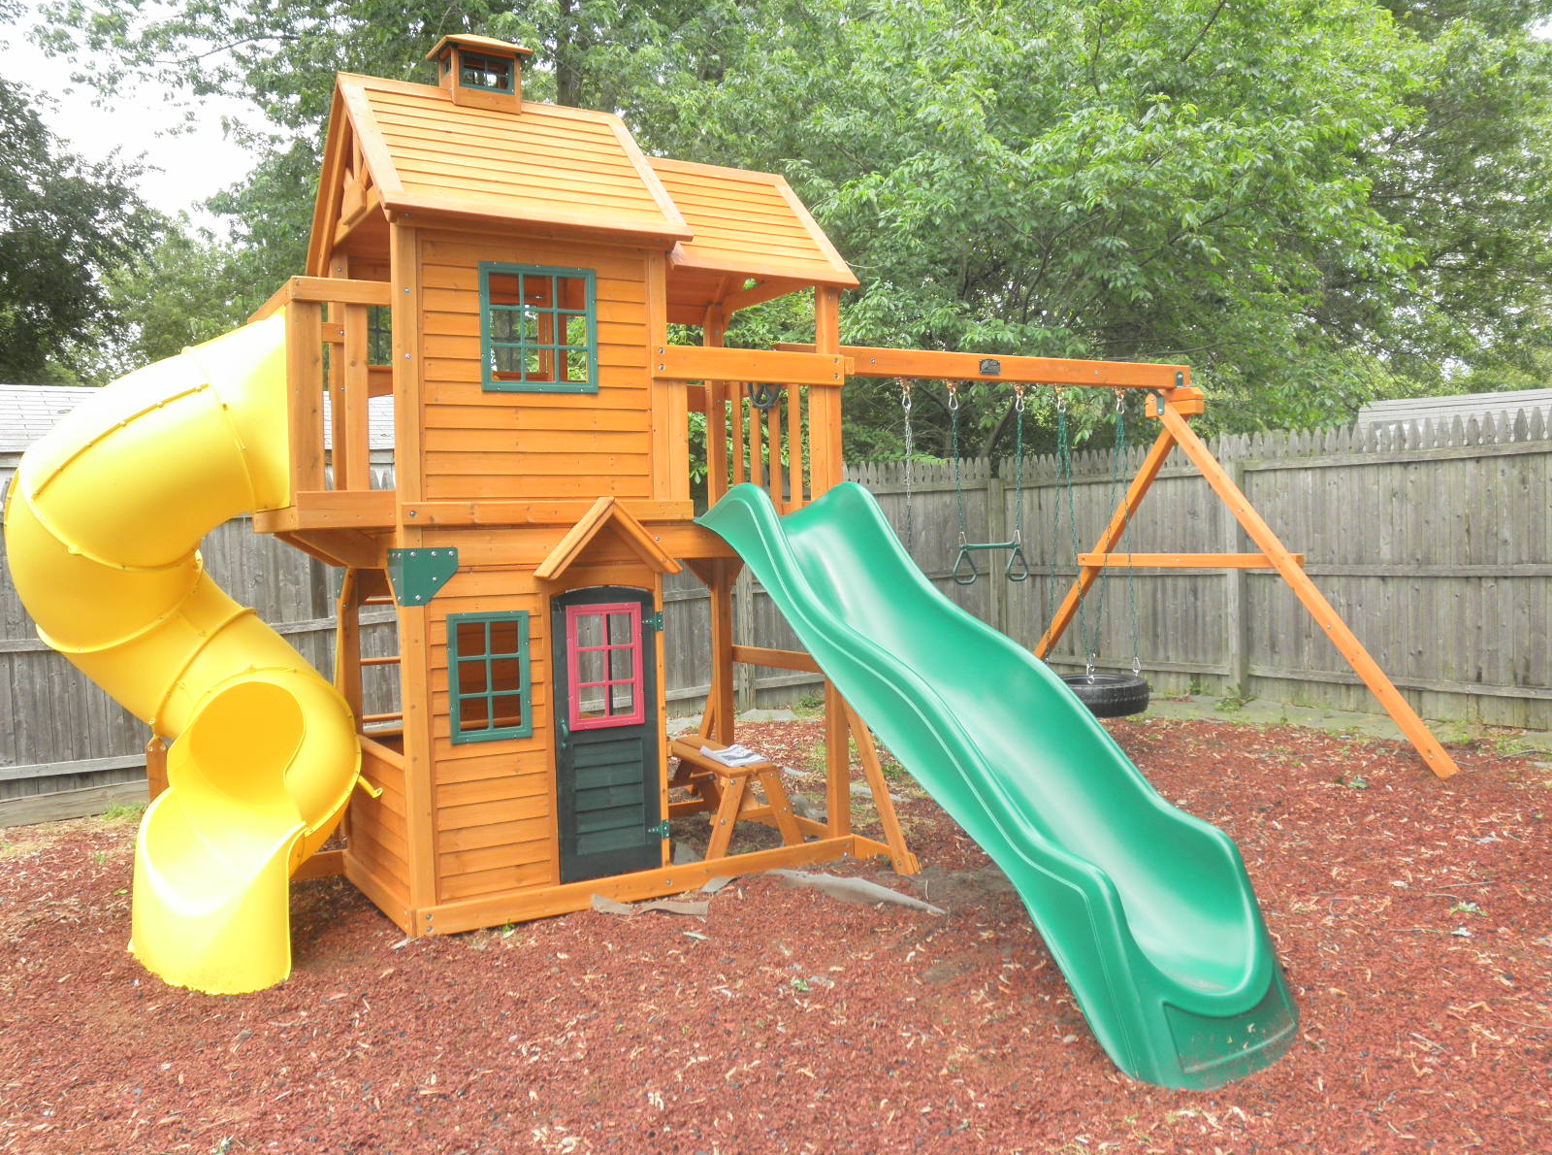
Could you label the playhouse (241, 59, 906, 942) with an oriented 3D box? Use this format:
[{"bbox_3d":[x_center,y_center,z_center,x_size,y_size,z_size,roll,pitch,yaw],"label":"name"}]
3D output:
[{"bbox_3d":[-0.948,-0.494,5.432,2.370,3.535,2.119,-3,3,-31],"label":"playhouse"}]

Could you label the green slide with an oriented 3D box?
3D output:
[{"bbox_3d":[0.587,0.456,4.301,0.643,1.657,2.461,-3,3,-31],"label":"green slide"}]

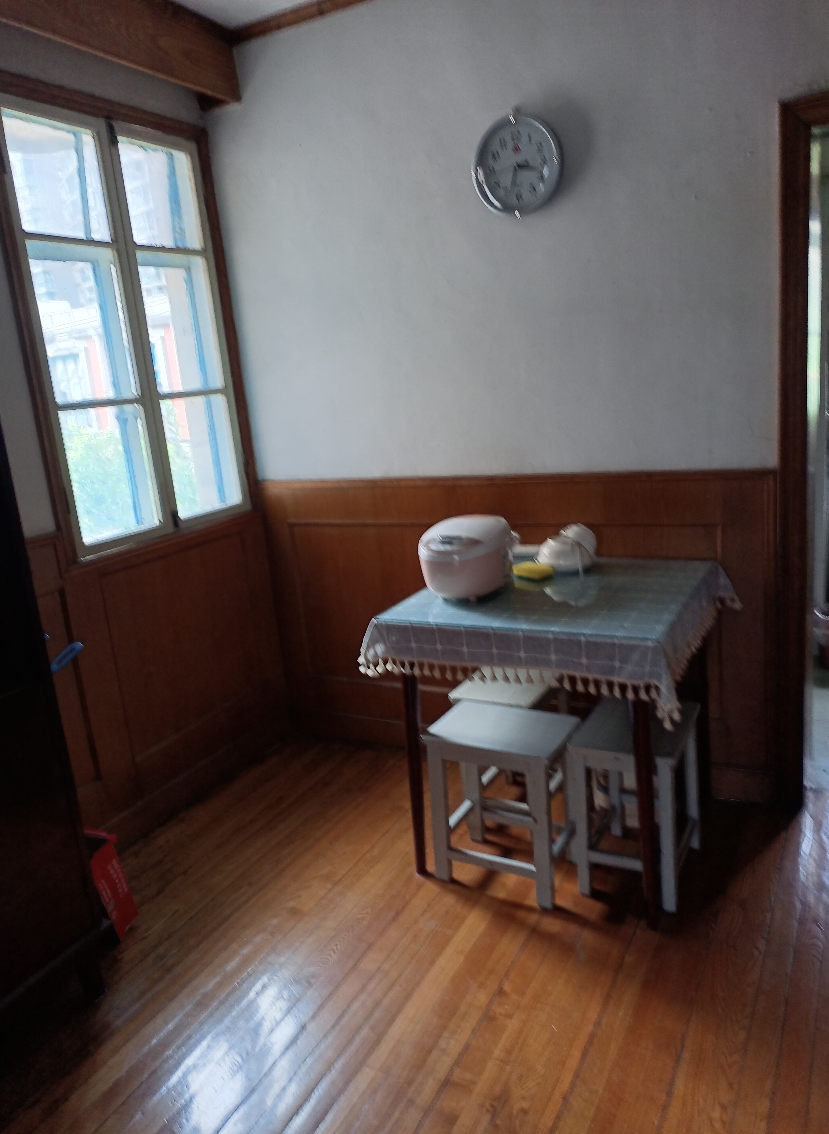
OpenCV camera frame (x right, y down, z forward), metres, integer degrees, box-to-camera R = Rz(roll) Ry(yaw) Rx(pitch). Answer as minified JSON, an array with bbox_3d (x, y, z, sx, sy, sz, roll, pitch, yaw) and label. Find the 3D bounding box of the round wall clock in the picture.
[{"bbox_3d":[0.310,-1.204,2.657,0.297,0.300,0.045,2,15,29],"label":"round wall clock"}]

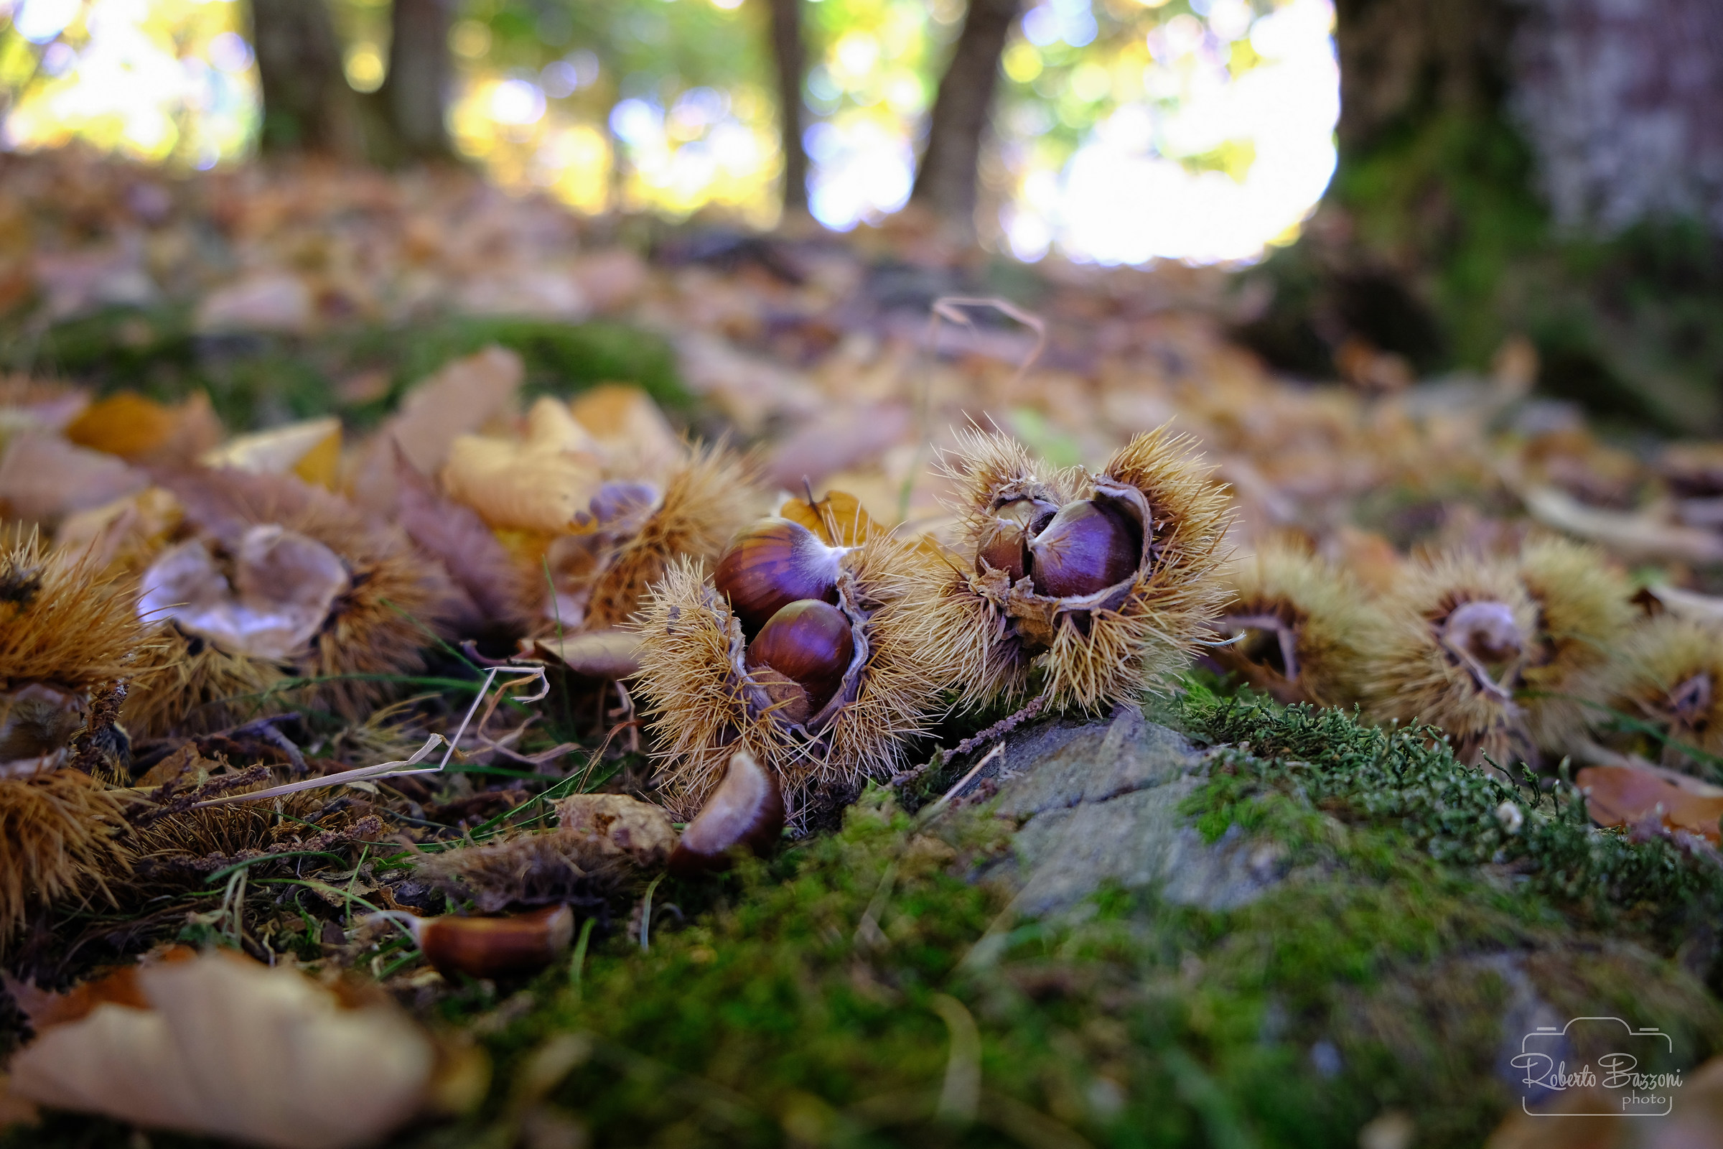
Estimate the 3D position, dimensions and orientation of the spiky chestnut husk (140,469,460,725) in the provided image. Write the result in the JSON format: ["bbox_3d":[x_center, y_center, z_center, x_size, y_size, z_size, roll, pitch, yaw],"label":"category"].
[{"bbox_3d":[-0.182,0.007,0.415,0.100,0.078,0.080,2,12,9],"label":"spiky chestnut husk"}]

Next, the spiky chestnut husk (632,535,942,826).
[{"bbox_3d":[-0.019,0.027,0.333,0.078,0.073,0.066,-1,8,-10],"label":"spiky chestnut husk"}]

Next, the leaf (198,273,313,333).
[{"bbox_3d":[-0.502,-0.225,1.070,0.098,0.043,0.055,0,12,0],"label":"leaf"}]

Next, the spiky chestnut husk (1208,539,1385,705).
[{"bbox_3d":[0.141,0.018,0.420,0.063,0.057,0.058,4,9,25],"label":"spiky chestnut husk"}]

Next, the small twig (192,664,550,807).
[{"bbox_3d":[-0.127,0.042,0.333,0.093,0.038,0.030,0,8,0],"label":"small twig"}]

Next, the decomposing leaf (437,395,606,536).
[{"bbox_3d":[-0.137,-0.044,0.520,0.066,0.053,0.042,0,12,0],"label":"decomposing leaf"}]

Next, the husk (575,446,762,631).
[{"bbox_3d":[-0.064,-0.012,0.440,0.062,0.066,0.064,-9,15,-35],"label":"husk"}]

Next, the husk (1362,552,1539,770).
[{"bbox_3d":[0.201,0.029,0.440,0.061,0.073,0.062,-1,12,-3],"label":"husk"}]

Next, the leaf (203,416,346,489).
[{"bbox_3d":[-0.238,-0.048,0.520,0.058,0.030,0.038,0,8,0],"label":"leaf"}]

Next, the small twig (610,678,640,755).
[{"bbox_3d":[-0.064,0.038,0.347,0.009,0.020,0.010,0,8,0],"label":"small twig"}]

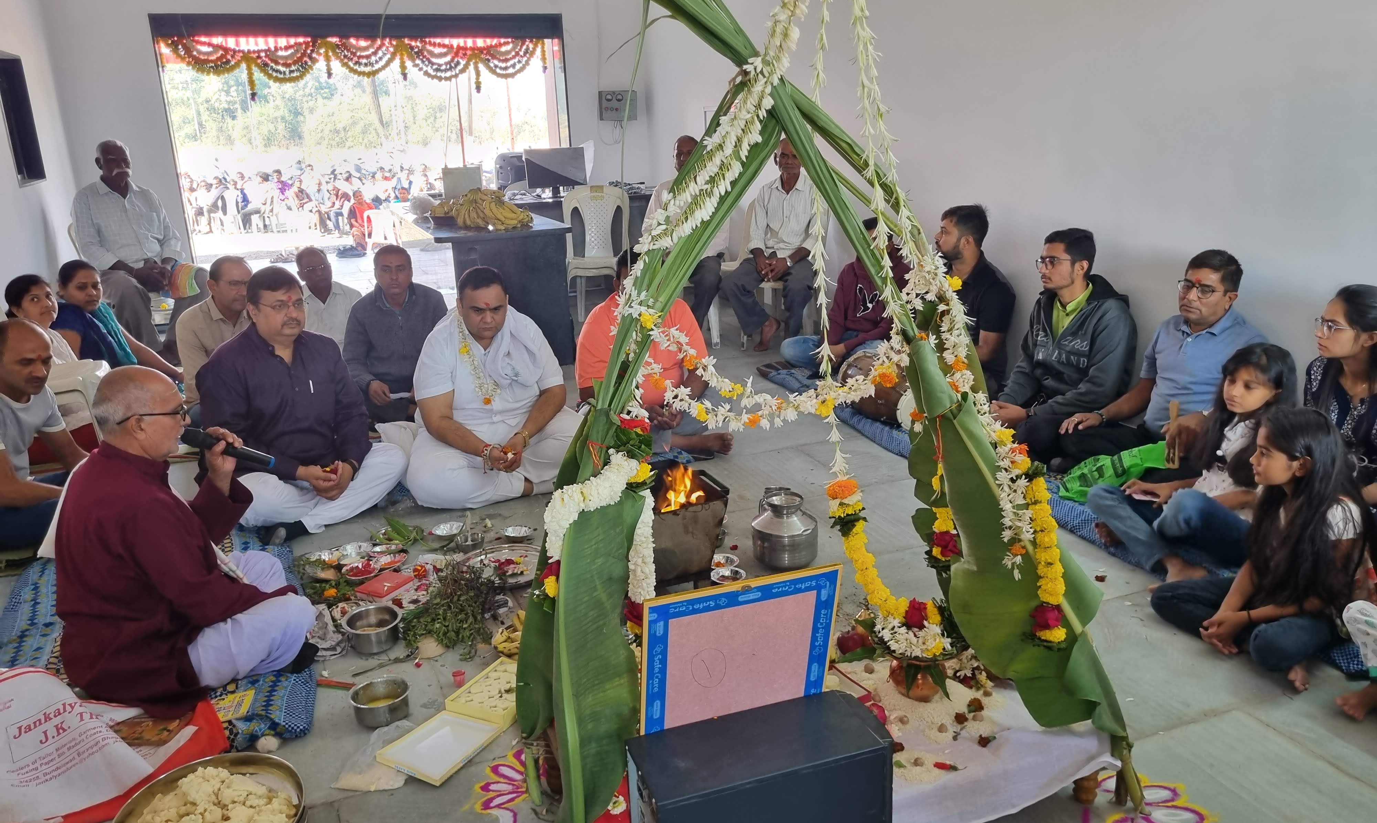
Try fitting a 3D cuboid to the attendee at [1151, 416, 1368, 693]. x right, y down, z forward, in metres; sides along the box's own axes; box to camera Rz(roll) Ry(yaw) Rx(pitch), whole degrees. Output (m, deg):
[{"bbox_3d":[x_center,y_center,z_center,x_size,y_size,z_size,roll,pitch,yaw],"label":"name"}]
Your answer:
[{"bbox_3d":[1.517,0.306,2.664,0.520,0.660,0.500,-7,18,-17],"label":"attendee"}]

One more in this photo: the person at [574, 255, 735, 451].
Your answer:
[{"bbox_3d":[-0.179,-0.282,4.452,0.720,0.830,0.660,-5,16,-8],"label":"person"}]

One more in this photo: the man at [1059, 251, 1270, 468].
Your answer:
[{"bbox_3d":[1.739,-0.172,3.771,0.660,0.830,0.730,-12,19,-31],"label":"man"}]

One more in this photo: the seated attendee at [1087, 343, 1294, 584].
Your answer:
[{"bbox_3d":[1.520,0.148,3.103,0.620,0.700,0.500,-10,19,-25],"label":"seated attendee"}]

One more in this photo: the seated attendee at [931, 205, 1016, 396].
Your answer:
[{"bbox_3d":[1.137,-0.410,4.566,0.680,0.920,0.600,-9,18,-21],"label":"seated attendee"}]

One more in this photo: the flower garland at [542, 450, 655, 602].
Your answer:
[{"bbox_3d":[-0.161,0.209,1.870,0.200,0.270,0.130,-4,16,-5],"label":"flower garland"}]

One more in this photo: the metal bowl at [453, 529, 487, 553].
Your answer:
[{"bbox_3d":[-0.710,0.428,3.362,0.100,0.050,0.100,-2,16,0],"label":"metal bowl"}]

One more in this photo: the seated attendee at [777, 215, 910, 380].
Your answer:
[{"bbox_3d":[0.859,-0.562,5.236,0.660,0.830,0.600,5,19,22],"label":"seated attendee"}]

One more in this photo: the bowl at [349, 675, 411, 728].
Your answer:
[{"bbox_3d":[-0.736,0.699,2.483,0.142,0.064,0.142,-2,16,0],"label":"bowl"}]

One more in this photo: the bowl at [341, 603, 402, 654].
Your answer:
[{"bbox_3d":[-0.882,0.616,2.906,0.165,0.075,0.165,-9,18,-21],"label":"bowl"}]

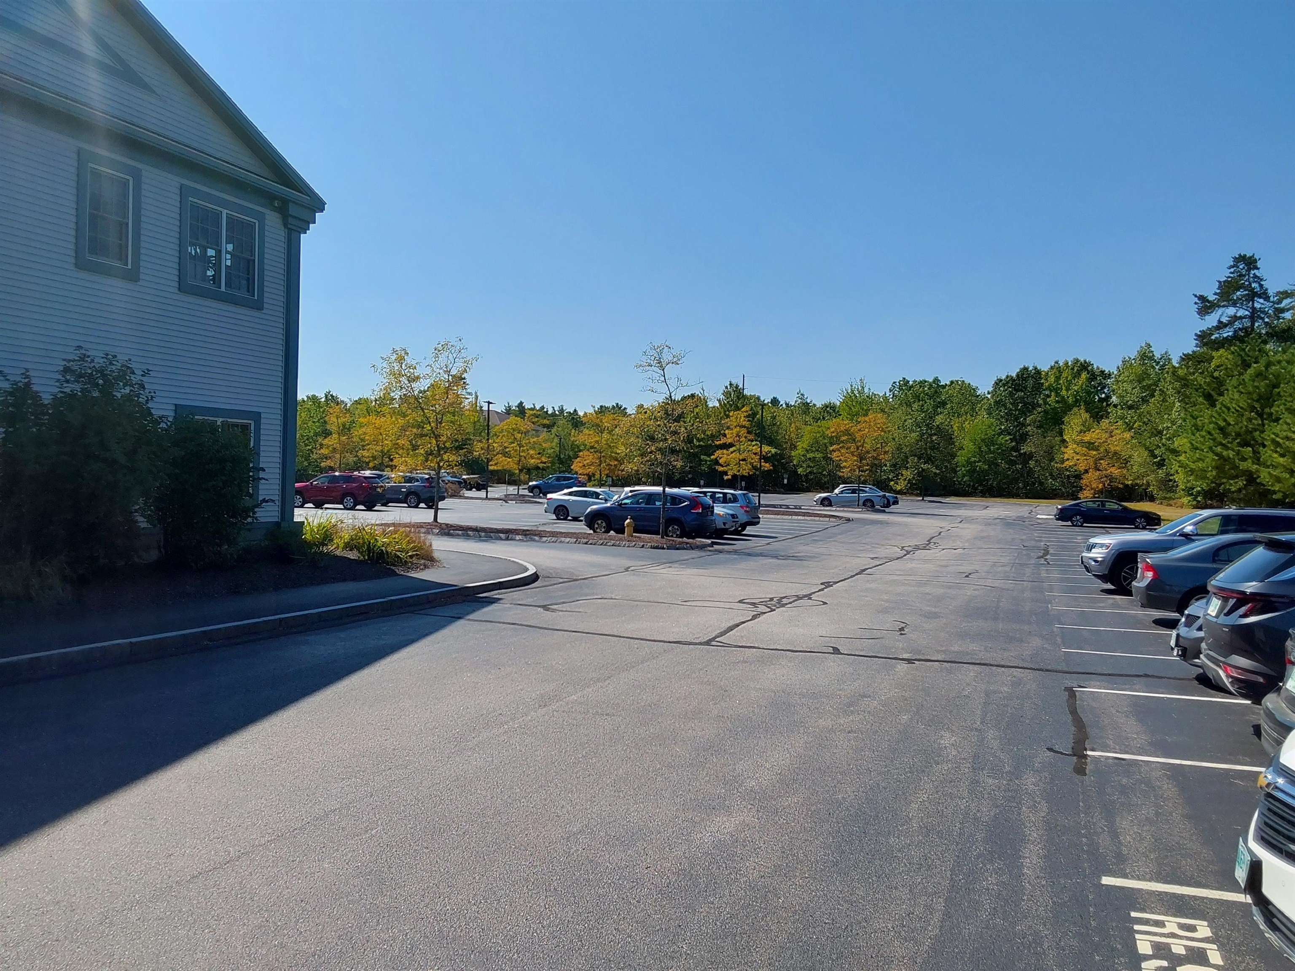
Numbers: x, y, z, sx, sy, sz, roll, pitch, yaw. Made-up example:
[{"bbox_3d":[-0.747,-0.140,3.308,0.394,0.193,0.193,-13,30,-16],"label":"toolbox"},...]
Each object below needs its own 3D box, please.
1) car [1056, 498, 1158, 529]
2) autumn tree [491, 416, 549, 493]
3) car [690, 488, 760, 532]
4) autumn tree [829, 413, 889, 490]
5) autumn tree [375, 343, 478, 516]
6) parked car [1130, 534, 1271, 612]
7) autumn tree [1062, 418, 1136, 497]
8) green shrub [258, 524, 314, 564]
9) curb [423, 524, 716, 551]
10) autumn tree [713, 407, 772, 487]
[{"bbox_3d":[22.945,1.390,52.369,4.900,1.440,1.850,2,1,19],"label":"car"},{"bbox_3d":[-10.344,-2.390,85.966,4.500,6.250,4.500,1,1,0],"label":"autumn tree"},{"bbox_3d":[1.983,0.929,40.490,4.560,1.690,1.790,2,1,19],"label":"car"},{"bbox_3d":[13.508,-1.614,66.537,3.857,5.963,3.857,2,1,20],"label":"autumn tree"},{"bbox_3d":[-7.482,-1.899,35.965,3.300,6.300,3.300,1,1,0],"label":"autumn tree"},{"bbox_3d":[9.775,1.479,15.850,4.500,1.435,1.750,2,1,19],"label":"parked car"},{"bbox_3d":[41.524,-2.135,95.596,6.835,8.013,6.835,2,1,20],"label":"autumn tree"},{"bbox_3d":[-7.138,1.099,20.696,1.000,0.740,1.000,2,1,19],"label":"green shrub"},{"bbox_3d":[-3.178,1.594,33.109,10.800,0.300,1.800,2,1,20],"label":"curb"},{"bbox_3d":[6.183,-2.062,68.732,3.985,6.300,3.985,2,1,20],"label":"autumn tree"}]

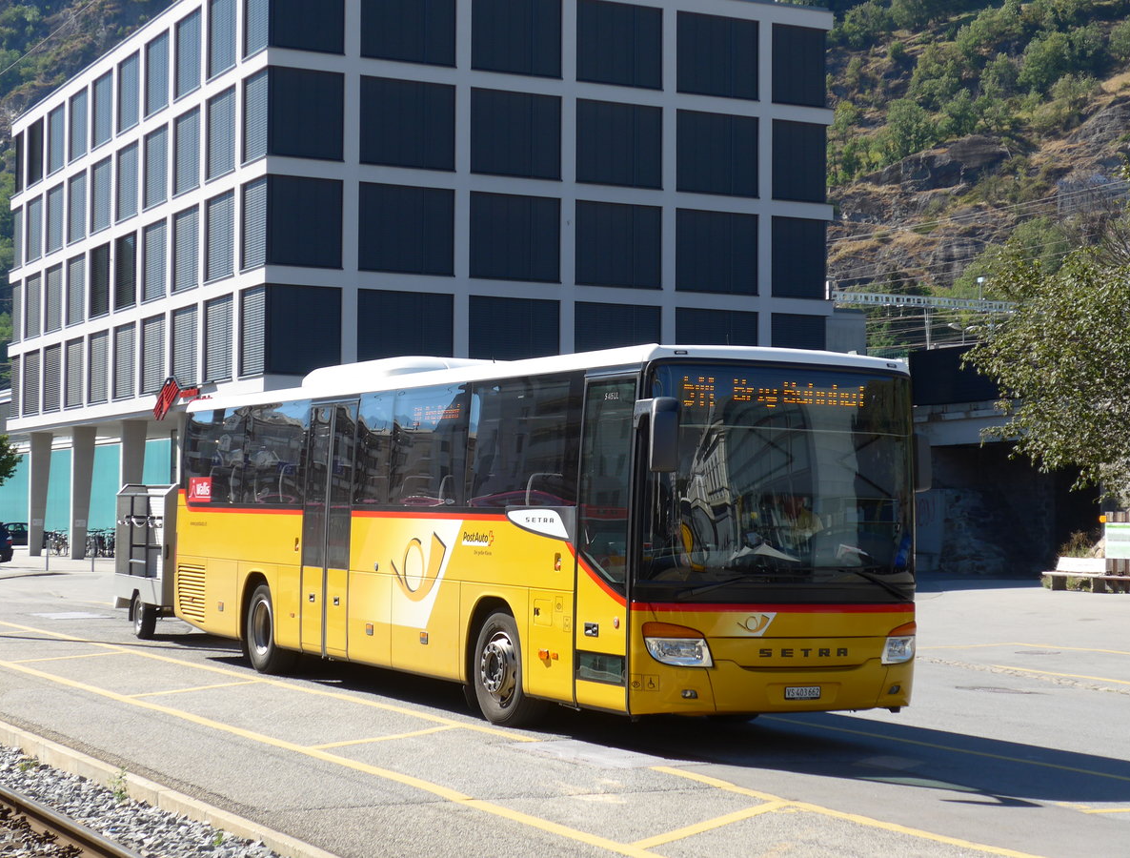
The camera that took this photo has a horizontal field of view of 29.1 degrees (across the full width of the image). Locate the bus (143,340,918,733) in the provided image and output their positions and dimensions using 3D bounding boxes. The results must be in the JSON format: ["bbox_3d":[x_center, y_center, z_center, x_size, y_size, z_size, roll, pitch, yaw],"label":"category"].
[{"bbox_3d":[-0.888,0.934,21.615,2.550,3.300,12.200,2,-2,-26],"label":"bus"}]

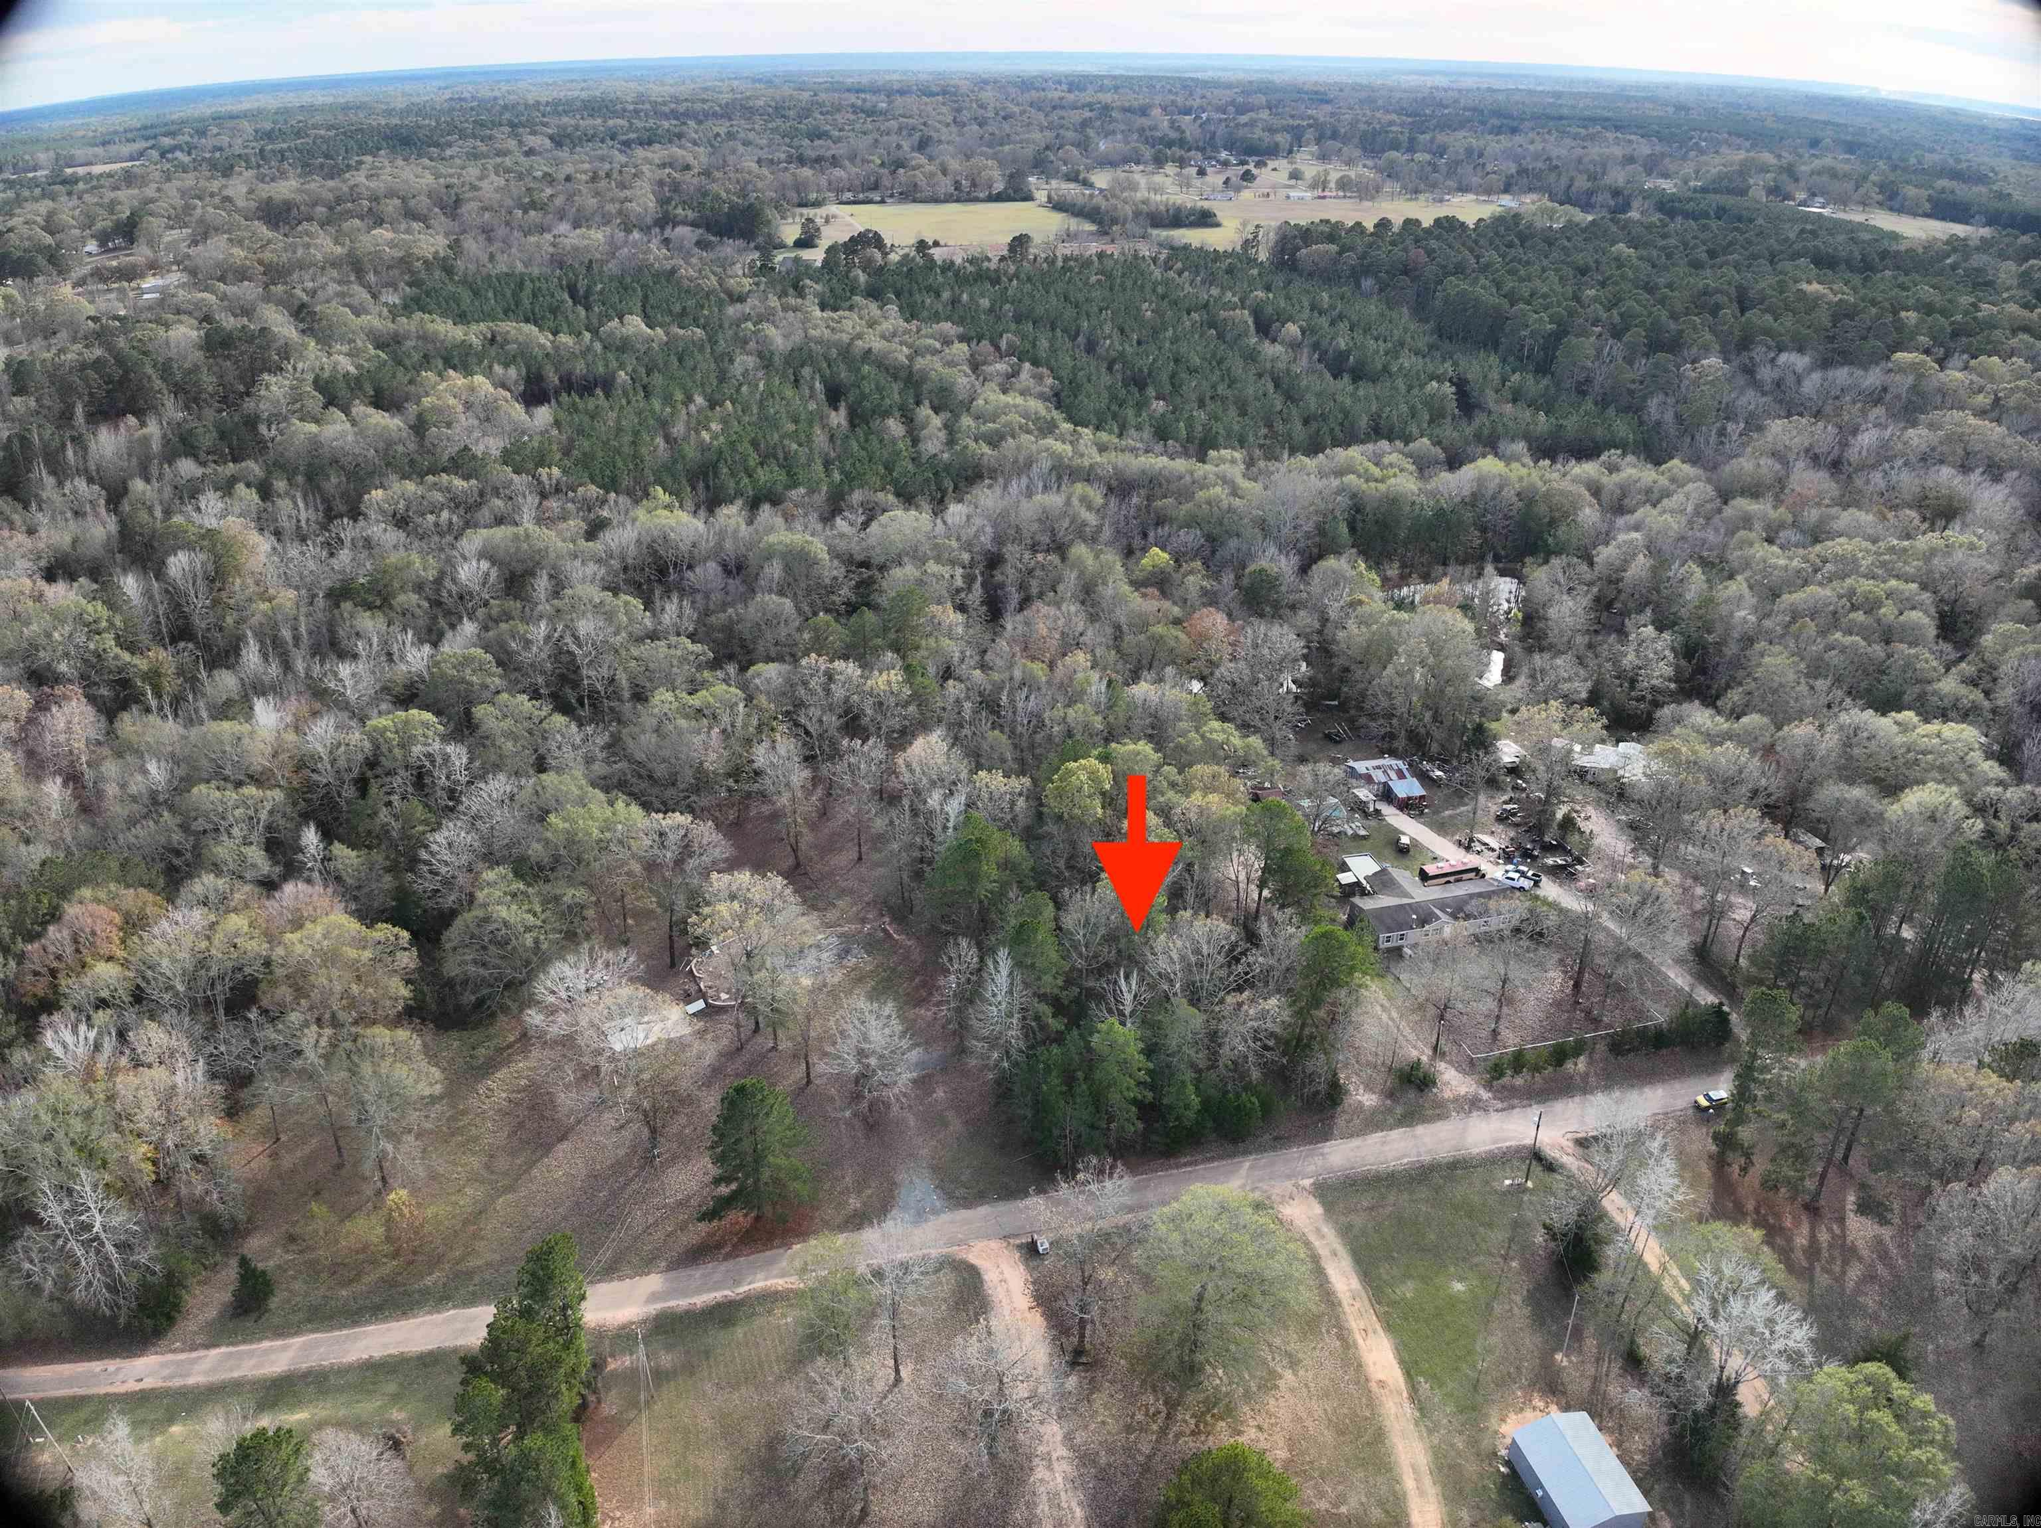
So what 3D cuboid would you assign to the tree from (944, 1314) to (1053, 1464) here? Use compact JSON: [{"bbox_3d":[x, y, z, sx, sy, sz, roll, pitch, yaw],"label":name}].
[{"bbox_3d":[-1.940,57.517,128.742,10.349,16.300,10.349,0,27,0],"label":"tree"}]

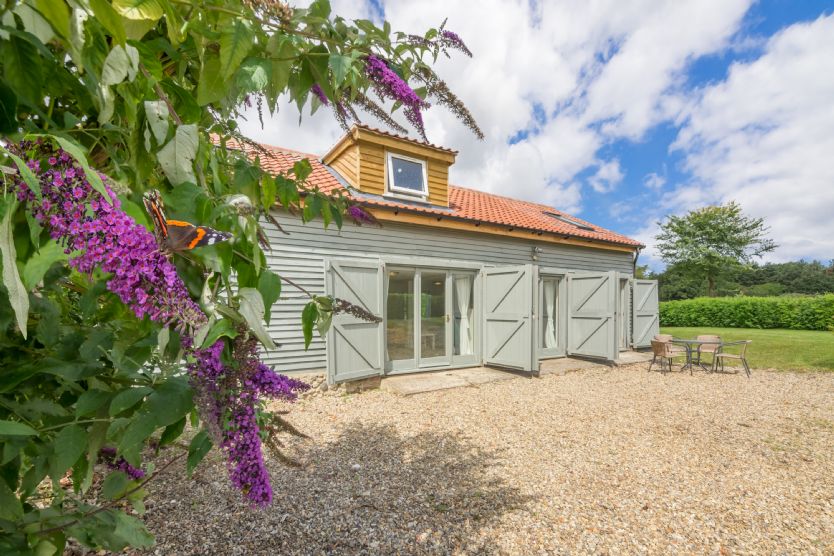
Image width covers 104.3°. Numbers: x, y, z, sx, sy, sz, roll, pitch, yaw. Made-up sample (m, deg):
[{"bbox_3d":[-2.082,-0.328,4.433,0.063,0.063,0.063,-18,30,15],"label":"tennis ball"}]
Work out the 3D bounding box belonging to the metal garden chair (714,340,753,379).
[{"bbox_3d":[7.053,1.761,7.243,0.560,0.770,0.600,5,-7,-44],"label":"metal garden chair"}]

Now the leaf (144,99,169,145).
[{"bbox_3d":[-0.387,-0.230,0.480,0.032,0.060,0.012,-8,25,-36],"label":"leaf"}]

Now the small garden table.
[{"bbox_3d":[6.345,1.806,7.434,0.850,0.710,0.850,-4,-6,40],"label":"small garden table"}]

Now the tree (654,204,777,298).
[{"bbox_3d":[24.769,-1.261,27.193,8.200,10.042,8.200,-4,-6,42],"label":"tree"}]

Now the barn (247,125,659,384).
[{"bbox_3d":[-0.089,-0.503,10.794,13.998,5.861,7.072,2,-5,-28],"label":"barn"}]

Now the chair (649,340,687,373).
[{"bbox_3d":[5.657,1.769,7.340,0.600,0.770,0.560,1,-5,-10],"label":"chair"}]

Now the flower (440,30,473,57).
[{"bbox_3d":[0.091,-0.518,0.720,0.078,0.024,0.024,31,-57,-15],"label":"flower"}]

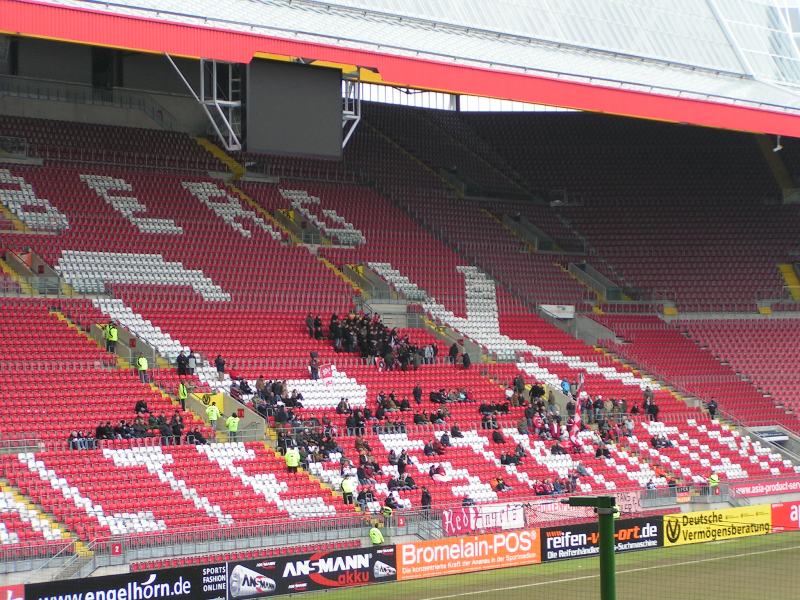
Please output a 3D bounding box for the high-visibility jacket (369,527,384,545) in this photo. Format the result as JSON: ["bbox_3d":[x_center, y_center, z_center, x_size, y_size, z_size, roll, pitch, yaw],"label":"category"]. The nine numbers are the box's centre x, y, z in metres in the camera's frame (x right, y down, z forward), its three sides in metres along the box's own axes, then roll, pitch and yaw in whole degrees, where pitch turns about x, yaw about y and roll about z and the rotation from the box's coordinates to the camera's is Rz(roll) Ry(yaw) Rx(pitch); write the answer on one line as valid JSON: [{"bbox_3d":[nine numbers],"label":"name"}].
[{"bbox_3d":[-1.049,10.717,100.090,0.620,0.800,0.380,-1,-2,23],"label":"high-visibility jacket"}]

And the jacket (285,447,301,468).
[{"bbox_3d":[-5.471,7.973,111.744,0.660,0.900,0.420,-1,-2,-7],"label":"jacket"}]

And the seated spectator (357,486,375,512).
[{"bbox_3d":[-1.747,10.630,116.671,0.750,1.260,0.580,-1,-2,41],"label":"seated spectator"}]

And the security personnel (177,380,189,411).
[{"bbox_3d":[-11.670,5.246,118.070,0.400,1.780,0.560,-2,-2,42],"label":"security personnel"}]

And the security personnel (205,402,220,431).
[{"bbox_3d":[-10.031,6.374,117.457,0.620,1.780,0.420,0,-2,-12],"label":"security personnel"}]

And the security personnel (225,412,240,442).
[{"bbox_3d":[-8.843,6.809,115.903,0.620,1.740,0.450,0,-2,-18],"label":"security personnel"}]

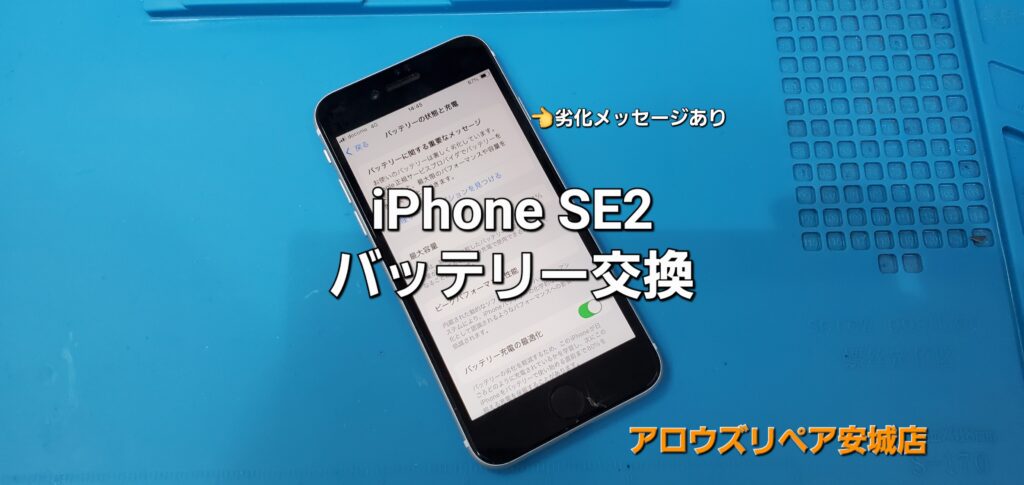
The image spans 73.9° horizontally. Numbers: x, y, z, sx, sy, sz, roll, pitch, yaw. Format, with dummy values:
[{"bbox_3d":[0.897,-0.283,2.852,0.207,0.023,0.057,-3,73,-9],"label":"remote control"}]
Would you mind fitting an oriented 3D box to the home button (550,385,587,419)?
[{"bbox_3d":[0.018,0.050,0.214,0.011,0.001,0.011,-26,80,-8],"label":"home button"}]

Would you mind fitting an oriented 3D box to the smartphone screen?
[{"bbox_3d":[-0.010,-0.002,0.226,0.059,0.003,0.104,-26,80,-9],"label":"smartphone screen"}]

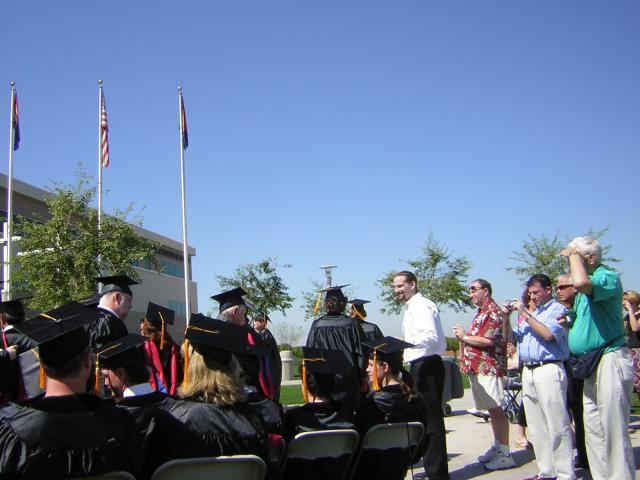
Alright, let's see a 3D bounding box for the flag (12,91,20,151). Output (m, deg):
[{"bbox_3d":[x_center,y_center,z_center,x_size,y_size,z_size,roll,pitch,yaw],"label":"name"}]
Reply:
[{"bbox_3d":[-9.715,-3.796,21.306,0.260,1.970,0.220,-3,-9,0],"label":"flag"}]

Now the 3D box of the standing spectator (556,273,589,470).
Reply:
[{"bbox_3d":[2.387,1.190,6.171,0.380,1.770,0.500,-1,-9,-15],"label":"standing spectator"}]

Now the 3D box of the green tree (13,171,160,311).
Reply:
[{"bbox_3d":[-5.409,1.230,15.206,3.300,5.750,3.200,-3,-10,0],"label":"green tree"}]

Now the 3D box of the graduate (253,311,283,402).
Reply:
[{"bbox_3d":[-0.854,2.054,10.619,0.420,1.770,0.550,3,-11,-35],"label":"graduate"}]

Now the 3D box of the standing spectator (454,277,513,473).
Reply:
[{"bbox_3d":[1.559,1.263,6.299,0.540,1.760,0.500,-3,-10,-1],"label":"standing spectator"}]

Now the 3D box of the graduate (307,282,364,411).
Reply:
[{"bbox_3d":[0.149,1.221,5.376,0.520,1.710,0.380,-2,-9,-5],"label":"graduate"}]

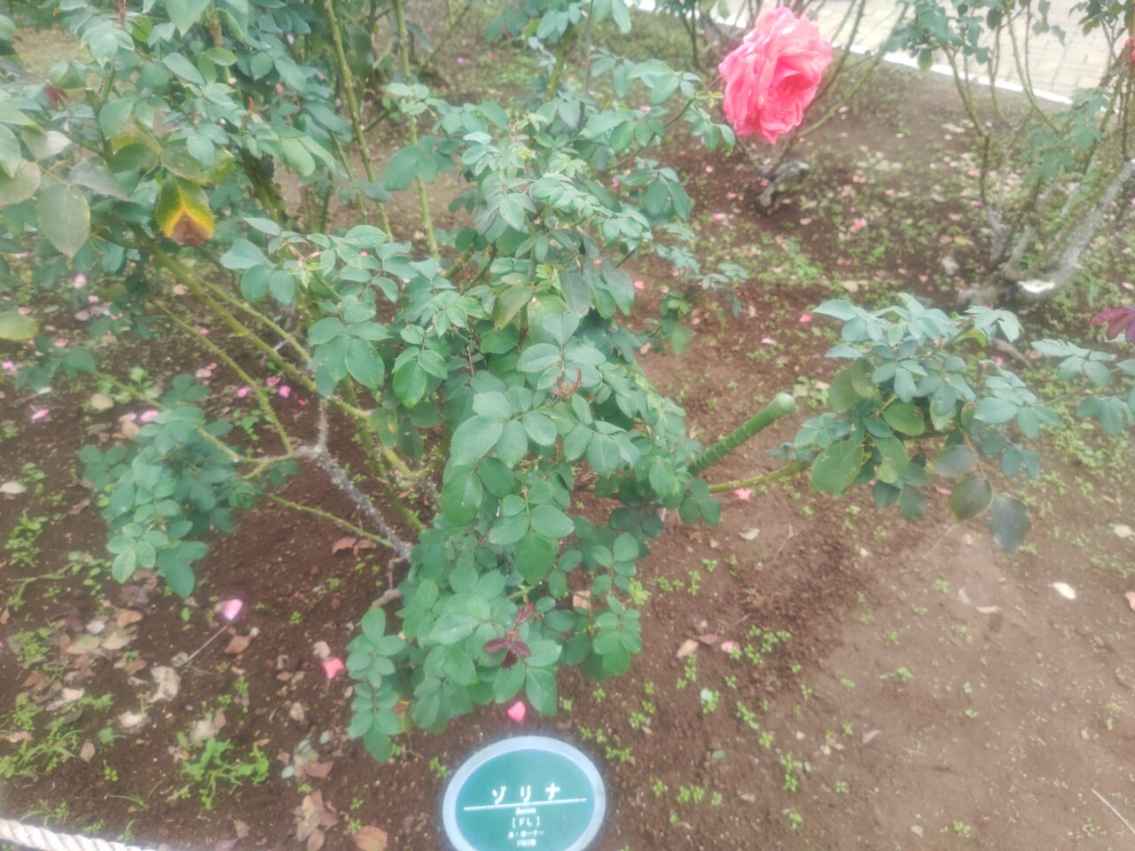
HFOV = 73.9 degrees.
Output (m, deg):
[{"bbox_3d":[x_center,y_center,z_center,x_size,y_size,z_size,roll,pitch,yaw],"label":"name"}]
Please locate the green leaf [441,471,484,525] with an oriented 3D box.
[{"bbox_3d":[-0.125,0.086,0.890,0.047,0.010,0.064,15,80,9],"label":"green leaf"}]

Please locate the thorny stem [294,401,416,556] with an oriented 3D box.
[{"bbox_3d":[-0.374,0.098,1.330,0.200,0.240,0.120,-4,47,0],"label":"thorny stem"}]

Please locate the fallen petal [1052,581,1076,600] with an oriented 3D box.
[{"bbox_3d":[1.018,0.334,1.541,0.028,0.012,0.049,-20,41,-24],"label":"fallen petal"}]

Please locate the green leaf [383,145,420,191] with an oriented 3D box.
[{"bbox_3d":[-0.220,-0.341,1.002,0.041,0.011,0.066,39,79,0],"label":"green leaf"}]

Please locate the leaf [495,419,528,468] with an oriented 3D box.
[{"bbox_3d":[-0.062,0.020,0.840,0.036,0.010,0.054,0,70,0],"label":"leaf"}]

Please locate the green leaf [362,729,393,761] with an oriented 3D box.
[{"bbox_3d":[-0.270,0.452,1.070,0.038,0.009,0.048,-21,68,-9],"label":"green leaf"}]

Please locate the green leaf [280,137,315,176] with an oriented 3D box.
[{"bbox_3d":[-0.365,-0.364,1.020,0.031,0.010,0.061,-36,91,-6],"label":"green leaf"}]

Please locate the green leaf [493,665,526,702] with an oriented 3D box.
[{"bbox_3d":[-0.081,0.370,1.080,0.037,0.012,0.064,34,66,13],"label":"green leaf"}]

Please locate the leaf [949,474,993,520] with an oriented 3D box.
[{"bbox_3d":[0.524,0.094,0.980,0.048,0.012,0.065,26,86,28],"label":"leaf"}]

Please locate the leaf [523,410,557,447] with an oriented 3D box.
[{"bbox_3d":[-0.040,0.007,0.950,0.038,0.012,0.049,-35,81,-8],"label":"leaf"}]

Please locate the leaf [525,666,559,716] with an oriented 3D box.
[{"bbox_3d":[-0.032,0.318,0.902,0.036,0.011,0.060,-26,63,-14],"label":"leaf"}]

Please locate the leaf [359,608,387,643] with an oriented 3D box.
[{"bbox_3d":[-0.275,0.284,1.070,0.035,0.009,0.049,-5,63,-2],"label":"leaf"}]

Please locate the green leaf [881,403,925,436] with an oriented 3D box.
[{"bbox_3d":[0.383,-0.006,0.862,0.046,0.011,0.033,34,87,23],"label":"green leaf"}]

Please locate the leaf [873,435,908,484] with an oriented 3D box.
[{"bbox_3d":[0.428,0.046,1.000,0.040,0.012,0.066,-12,76,18],"label":"leaf"}]

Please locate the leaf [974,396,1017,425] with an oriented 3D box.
[{"bbox_3d":[0.477,-0.016,0.842,0.045,0.011,0.030,-13,57,4],"label":"leaf"}]

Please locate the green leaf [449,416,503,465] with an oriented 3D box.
[{"bbox_3d":[-0.100,0.018,0.830,0.074,0.011,0.045,-42,73,-12],"label":"green leaf"}]

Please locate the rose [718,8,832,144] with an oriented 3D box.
[{"bbox_3d":[0.165,-0.278,0.600,0.084,0.094,0.060,-34,26,-25],"label":"rose"}]

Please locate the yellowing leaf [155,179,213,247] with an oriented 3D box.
[{"bbox_3d":[-0.406,-0.227,0.800,0.060,0.072,0.012,-15,4,-22],"label":"yellowing leaf"}]

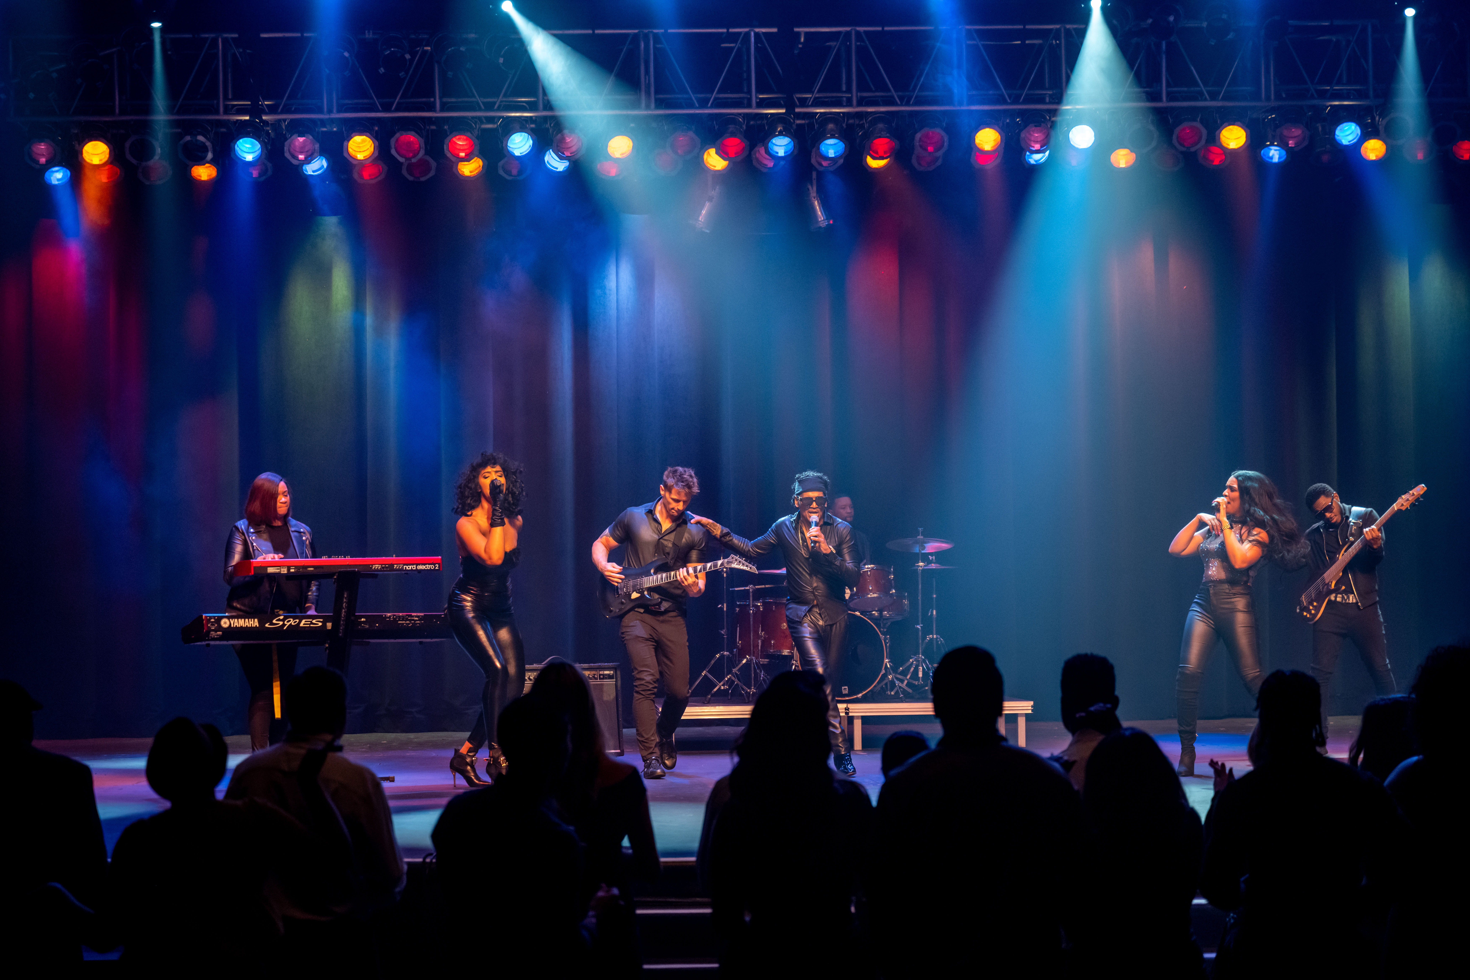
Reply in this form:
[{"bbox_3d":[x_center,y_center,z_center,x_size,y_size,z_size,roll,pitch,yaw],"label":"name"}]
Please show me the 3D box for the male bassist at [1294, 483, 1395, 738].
[{"bbox_3d":[3.837,0.807,18.000,0.660,1.710,0.480,-1,-2,10],"label":"male bassist"}]

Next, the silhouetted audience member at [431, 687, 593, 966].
[{"bbox_3d":[-0.634,1.436,8.171,0.520,1.700,0.330,-1,-2,14],"label":"silhouetted audience member"}]

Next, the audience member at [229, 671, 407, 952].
[{"bbox_3d":[-1.196,1.278,8.165,0.500,1.550,0.350,-1,-3,-2],"label":"audience member"}]

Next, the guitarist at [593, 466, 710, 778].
[{"bbox_3d":[-0.465,0.736,15.850,0.640,1.720,0.520,-1,0,-2],"label":"guitarist"}]

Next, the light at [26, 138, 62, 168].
[{"bbox_3d":[-5.135,-2.569,21.294,0.250,0.250,0.290,0,36,-4],"label":"light"}]

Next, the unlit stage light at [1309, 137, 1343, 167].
[{"bbox_3d":[4.258,-2.491,20.689,0.240,0.240,0.320,0,36,0],"label":"unlit stage light"}]

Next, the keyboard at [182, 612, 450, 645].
[{"bbox_3d":[-2.218,0.746,15.472,1.460,0.155,0.385,1,-3,-29],"label":"keyboard"}]

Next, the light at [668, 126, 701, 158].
[{"bbox_3d":[-0.375,-2.633,21.304,0.250,0.250,0.290,-1,26,0],"label":"light"}]

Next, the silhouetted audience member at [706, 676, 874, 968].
[{"bbox_3d":[0.162,1.270,7.865,0.450,1.550,0.320,-1,-3,0],"label":"silhouetted audience member"}]

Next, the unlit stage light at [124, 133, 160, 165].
[{"bbox_3d":[-4.385,-2.602,21.241,0.260,0.270,0.340,-1,34,-5],"label":"unlit stage light"}]

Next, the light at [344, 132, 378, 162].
[{"bbox_3d":[-2.780,-2.605,21.298,0.250,0.250,0.290,0,32,-4],"label":"light"}]

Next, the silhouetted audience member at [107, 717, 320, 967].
[{"bbox_3d":[-1.423,1.441,7.785,0.560,1.640,0.400,0,-1,6],"label":"silhouetted audience member"}]

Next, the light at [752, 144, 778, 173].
[{"bbox_3d":[0.256,-2.602,21.634,0.260,0.270,0.340,-1,38,3],"label":"light"}]

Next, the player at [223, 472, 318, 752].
[{"bbox_3d":[-2.618,0.753,16.150,0.520,1.700,0.460,0,-2,-20],"label":"player"}]

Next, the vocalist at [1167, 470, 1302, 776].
[{"bbox_3d":[2.730,0.727,15.600,0.660,1.680,0.560,-1,-1,34],"label":"vocalist"}]

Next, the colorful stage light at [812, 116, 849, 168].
[{"bbox_3d":[0.678,-2.457,20.222,0.240,0.320,0.240,0,-46,0],"label":"colorful stage light"}]

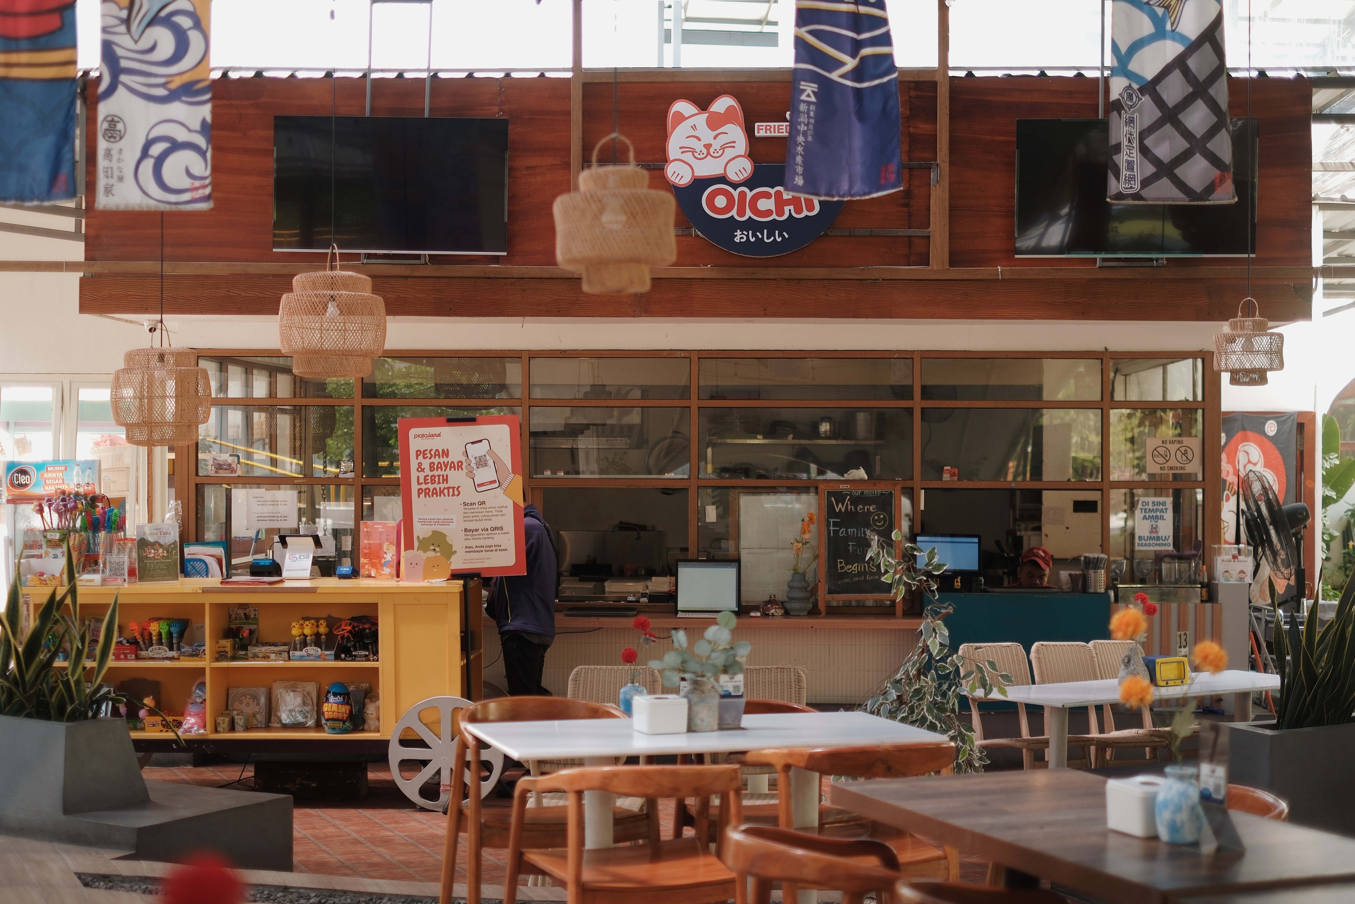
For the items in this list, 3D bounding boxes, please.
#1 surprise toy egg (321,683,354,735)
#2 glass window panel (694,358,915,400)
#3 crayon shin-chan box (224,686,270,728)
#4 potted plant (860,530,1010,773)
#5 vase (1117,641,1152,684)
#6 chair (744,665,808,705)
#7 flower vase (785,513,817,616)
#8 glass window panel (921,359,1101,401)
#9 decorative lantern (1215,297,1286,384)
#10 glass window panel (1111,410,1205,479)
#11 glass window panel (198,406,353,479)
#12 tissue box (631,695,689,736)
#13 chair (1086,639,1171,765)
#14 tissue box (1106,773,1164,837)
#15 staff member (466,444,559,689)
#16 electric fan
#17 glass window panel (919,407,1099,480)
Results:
[{"bbox_3d":[-1.693,1.272,9.920,0.155,0.257,0.155,0,0,-6],"label":"surprise toy egg"},{"bbox_3d":[0.726,-0.412,11.300,1.211,0.243,0.040,0,1,0],"label":"glass window panel"},{"bbox_3d":[-2.167,1.291,10.070,0.205,0.210,0.050,0,1,6],"label":"crayon shin-chan box"},{"bbox_3d":[1.000,1.037,7.800,0.570,1.420,0.520,0,0,0],"label":"potted plant"},{"bbox_3d":[1.967,0.927,8.600,0.150,0.200,0.135,0,0,18],"label":"vase"},{"bbox_3d":[0.320,1.349,8.400,0.460,0.860,0.520,0,1,9],"label":"chair"},{"bbox_3d":[0.685,0.621,11.080,0.177,0.570,0.165,0,0,0],"label":"flower vase"},{"bbox_3d":[1.864,-0.403,11.150,1.000,0.237,0.050,0,0,0],"label":"glass window panel"},{"bbox_3d":[2.536,-0.489,8.850,0.315,0.396,0.315,0,0,0],"label":"decorative lantern"},{"bbox_3d":[2.680,-0.038,11.150,0.527,0.396,0.050,0,0,0],"label":"glass window panel"},{"bbox_3d":[-2.249,-0.062,11.150,0.870,0.408,0.050,0,0,0],"label":"glass window panel"},{"bbox_3d":[-0.046,0.729,5.543,0.118,0.098,0.122,0,0,-22],"label":"tissue box"},{"bbox_3d":[2.210,1.340,9.360,0.440,0.870,0.500,0,0,-29],"label":"chair"},{"bbox_3d":[0.957,0.720,4.054,0.118,0.100,0.118,0,0,-27],"label":"tissue box"},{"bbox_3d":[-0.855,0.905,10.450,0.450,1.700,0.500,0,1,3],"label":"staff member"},{"bbox_3d":[3.312,0.950,10.900,0.500,1.650,0.600,0,0,3],"label":"electric fan"},{"bbox_3d":[1.886,-0.043,11.300,1.025,0.411,0.040,0,1,0],"label":"glass window panel"}]

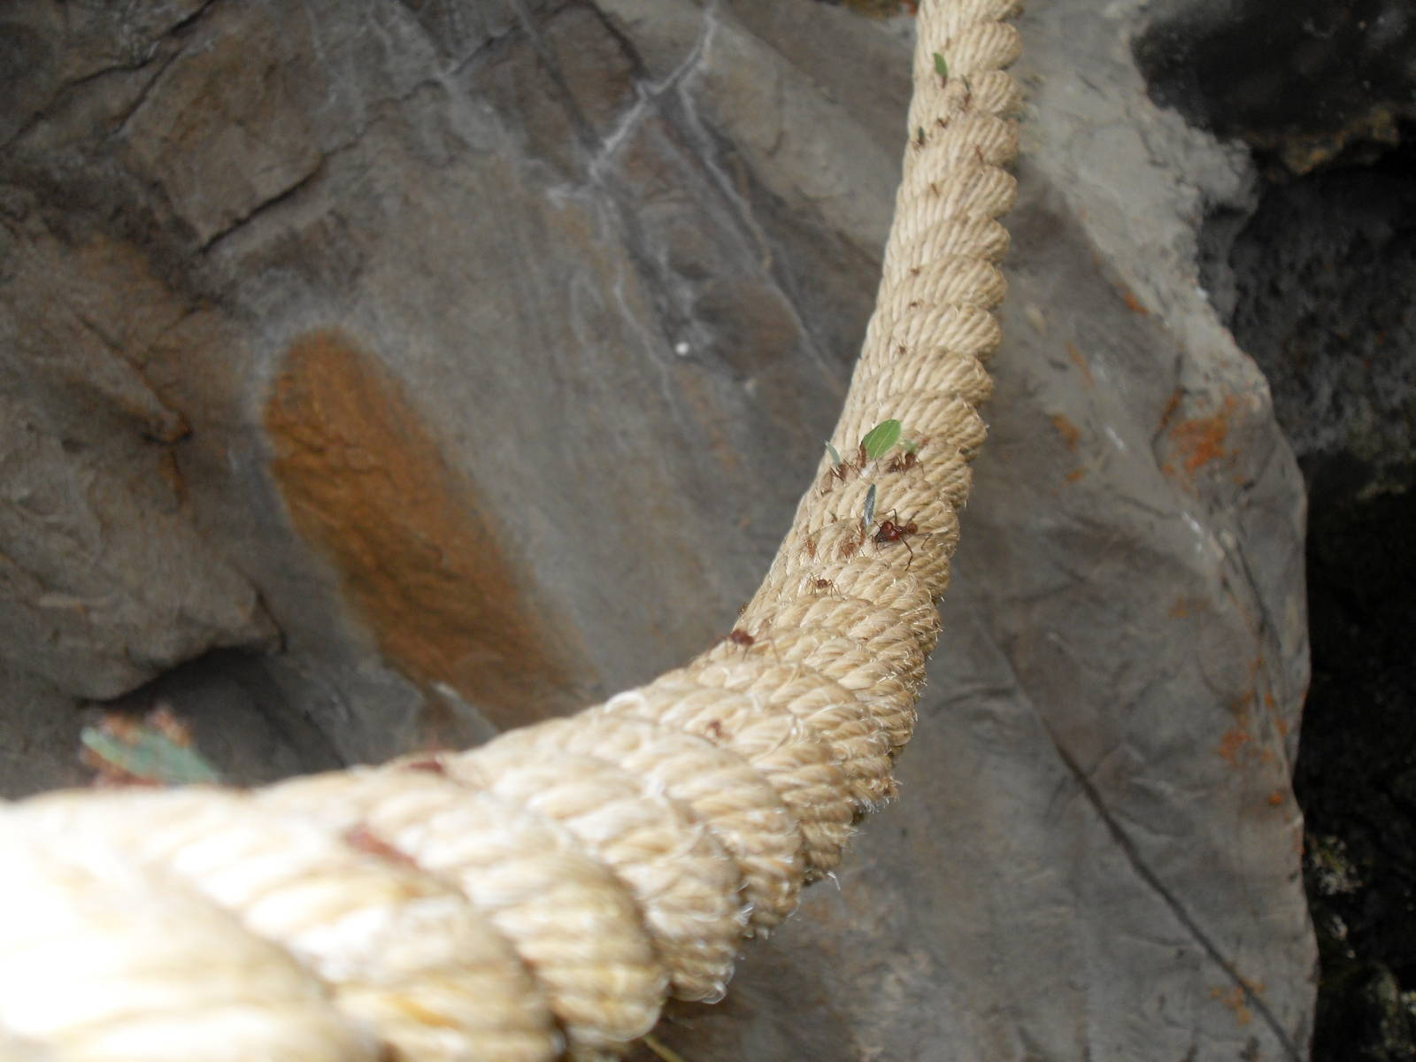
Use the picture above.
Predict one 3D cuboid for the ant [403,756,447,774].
[{"bbox_3d":[-0.034,0.028,0.205,0.006,0.002,0.003,-3,7,-20],"label":"ant"}]

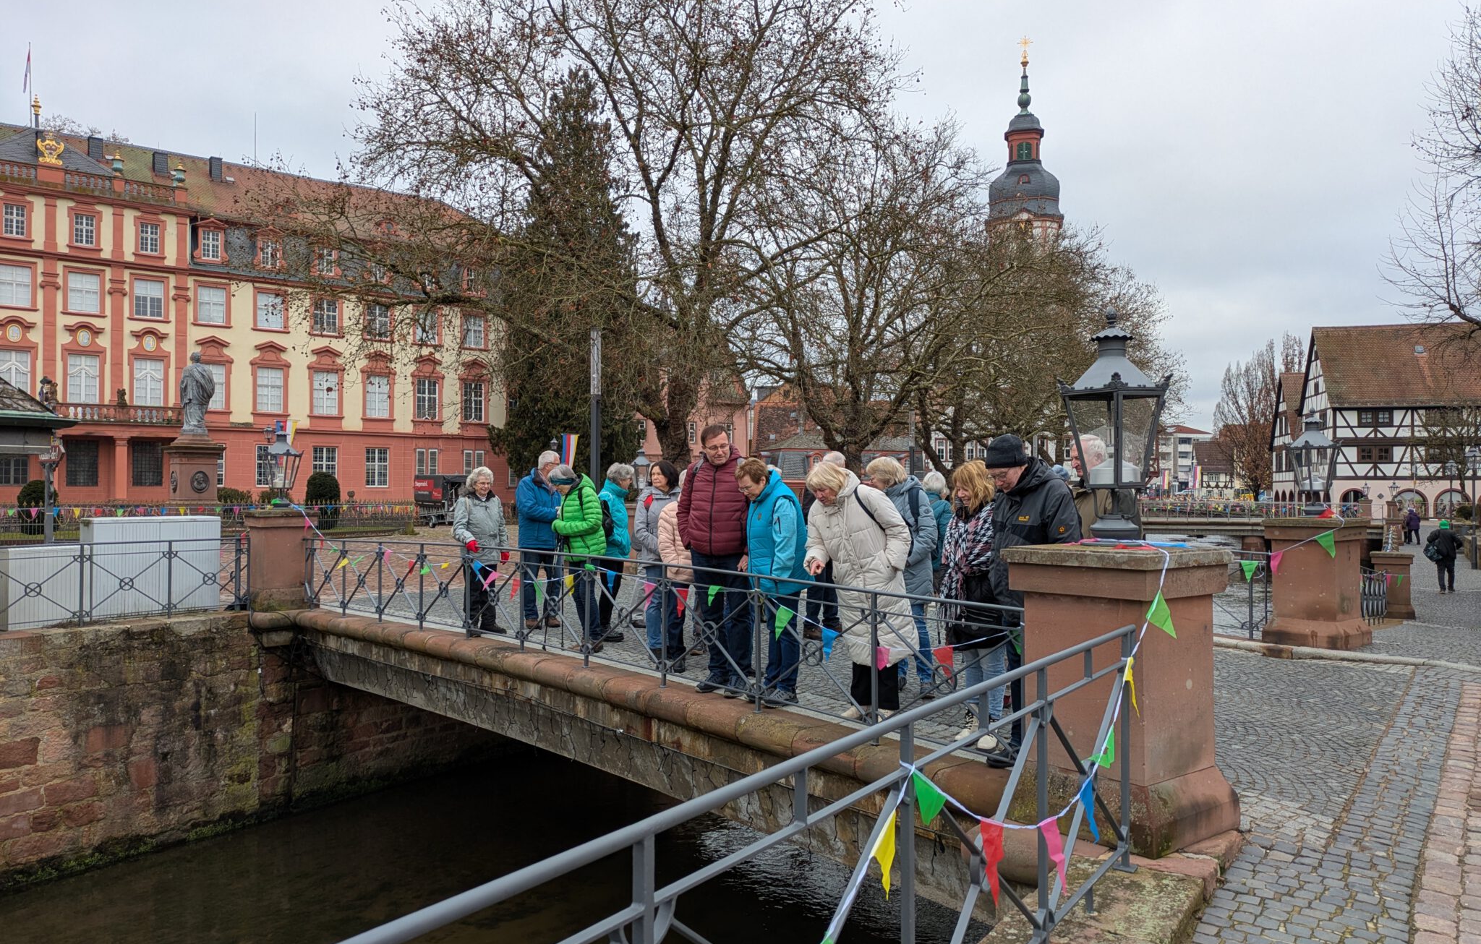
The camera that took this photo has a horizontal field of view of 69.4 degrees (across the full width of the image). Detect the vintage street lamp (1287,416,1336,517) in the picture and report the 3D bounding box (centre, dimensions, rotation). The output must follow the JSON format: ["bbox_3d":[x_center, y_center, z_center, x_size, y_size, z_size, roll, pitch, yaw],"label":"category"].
[{"bbox_3d":[5.622,-0.050,10.460,0.510,1.056,0.550,-1,-2,41],"label":"vintage street lamp"}]

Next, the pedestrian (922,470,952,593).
[{"bbox_3d":[1.788,0.766,9.700,0.500,1.570,0.380,-1,-2,30],"label":"pedestrian"}]

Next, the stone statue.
[{"bbox_3d":[-18.019,-2.611,35.500,1.120,2.760,0.920,1,-2,-42],"label":"stone statue"}]

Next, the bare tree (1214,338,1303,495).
[{"bbox_3d":[43.541,-4.089,90.000,7.100,15.000,7.100,-1,-2,34],"label":"bare tree"}]

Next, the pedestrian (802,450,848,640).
[{"bbox_3d":[0.796,0.659,10.150,0.420,1.730,0.500,0,-1,0],"label":"pedestrian"}]

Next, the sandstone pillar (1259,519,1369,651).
[{"bbox_3d":[5.857,1.116,10.875,0.750,1.250,0.750,1,-2,-39],"label":"sandstone pillar"}]

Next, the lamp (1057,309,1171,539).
[{"bbox_3d":[1.733,-0.210,4.970,0.370,1.080,0.370,1,-2,-30],"label":"lamp"}]

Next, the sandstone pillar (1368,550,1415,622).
[{"bbox_3d":[11.036,1.929,18.100,0.730,1.160,0.730,-1,-2,33],"label":"sandstone pillar"}]

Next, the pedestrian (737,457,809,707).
[{"bbox_3d":[0.210,0.685,7.058,0.420,1.569,0.500,1,-2,-38],"label":"pedestrian"}]

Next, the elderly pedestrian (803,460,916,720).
[{"bbox_3d":[0.736,0.691,6.639,0.600,1.541,0.580,-1,-2,40],"label":"elderly pedestrian"}]

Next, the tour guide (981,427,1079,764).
[{"bbox_3d":[1.488,0.649,5.450,0.420,1.650,0.530,1,-2,-41],"label":"tour guide"}]

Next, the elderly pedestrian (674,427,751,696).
[{"bbox_3d":[-0.181,0.573,7.446,0.540,1.809,0.380,0,-1,18],"label":"elderly pedestrian"}]

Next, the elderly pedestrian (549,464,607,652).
[{"bbox_3d":[-1.427,0.725,9.396,0.500,1.593,0.500,1,-2,-22],"label":"elderly pedestrian"}]

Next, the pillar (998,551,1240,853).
[{"bbox_3d":[1.750,0.988,4.947,0.750,1.250,0.750,1,-2,-39],"label":"pillar"}]

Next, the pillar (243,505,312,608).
[{"bbox_3d":[-5.678,1.095,13.224,0.726,1.200,0.726,1,-2,-39],"label":"pillar"}]

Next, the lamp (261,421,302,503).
[{"bbox_3d":[-5.675,-0.033,13.252,0.510,1.056,0.550,1,-2,-38],"label":"lamp"}]

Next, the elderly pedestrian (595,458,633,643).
[{"bbox_3d":[-1.208,0.727,10.201,0.420,1.631,0.480,0,-1,-7],"label":"elderly pedestrian"}]

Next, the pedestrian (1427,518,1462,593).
[{"bbox_3d":[15.788,1.895,24.000,0.660,1.660,0.500,-1,-2,30],"label":"pedestrian"}]

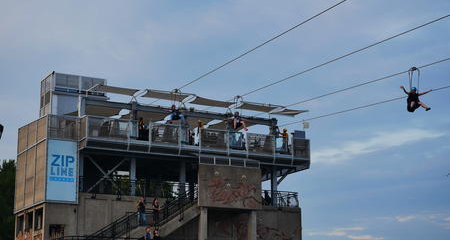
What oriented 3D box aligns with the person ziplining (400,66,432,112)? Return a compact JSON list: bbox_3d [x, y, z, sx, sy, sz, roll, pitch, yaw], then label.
[{"bbox_3d":[7.867,-1.264,37.500,1.200,1.800,0.850,5,-14,-23],"label":"person ziplining"}]

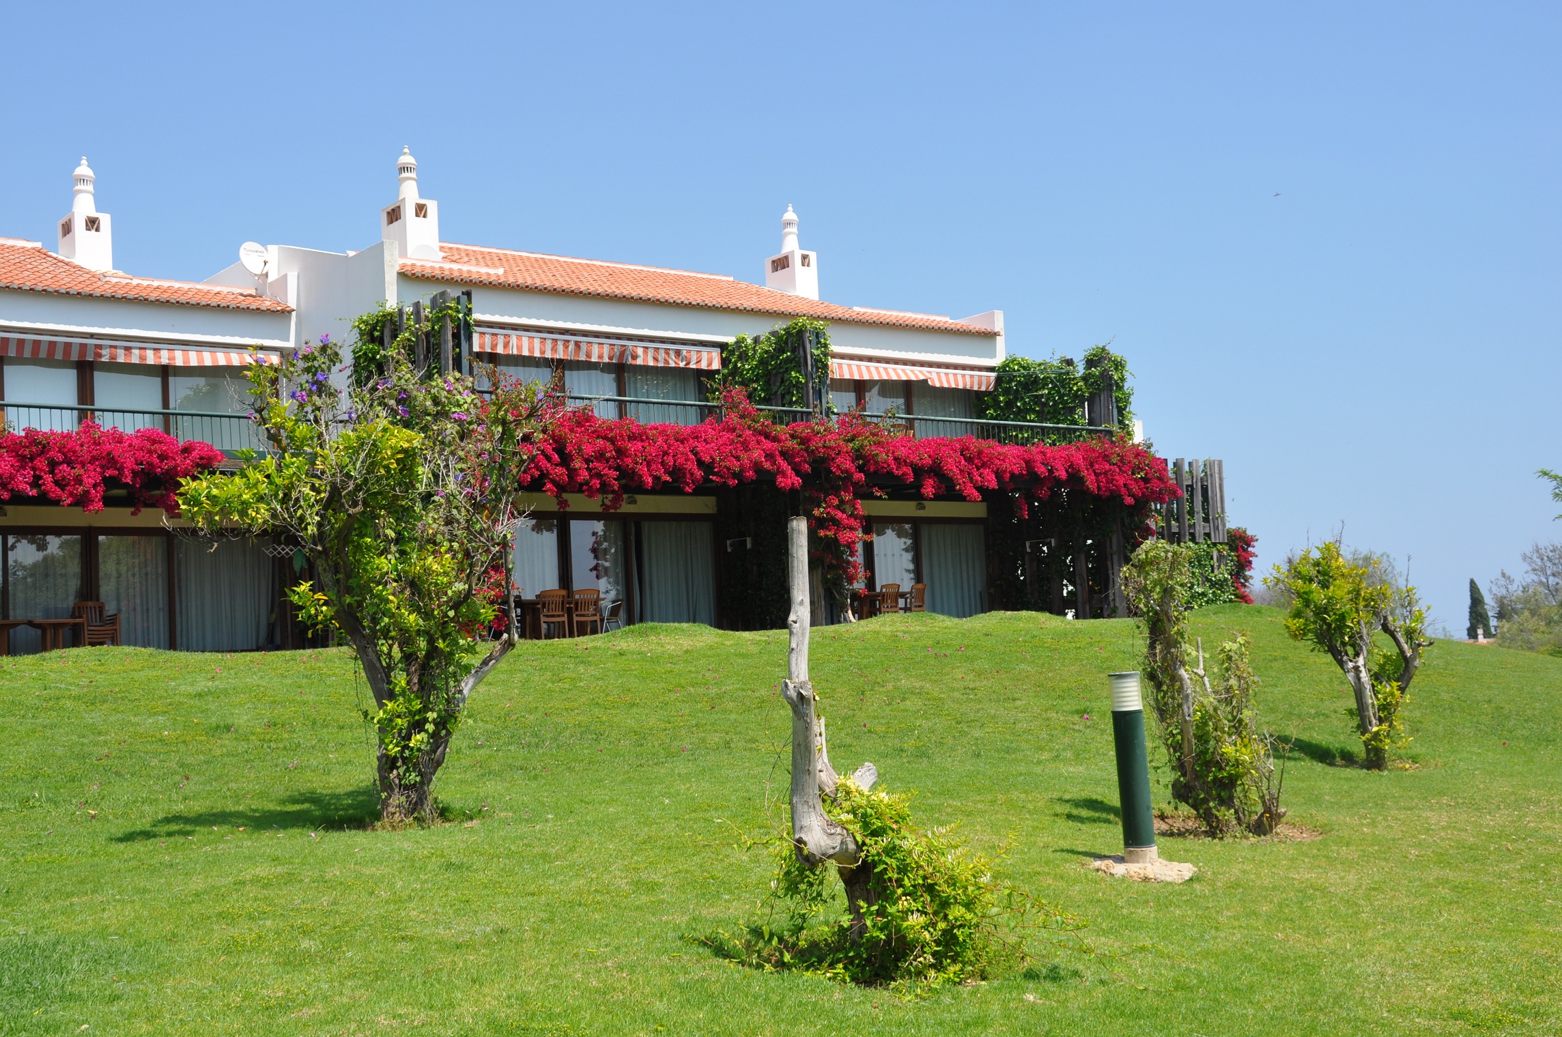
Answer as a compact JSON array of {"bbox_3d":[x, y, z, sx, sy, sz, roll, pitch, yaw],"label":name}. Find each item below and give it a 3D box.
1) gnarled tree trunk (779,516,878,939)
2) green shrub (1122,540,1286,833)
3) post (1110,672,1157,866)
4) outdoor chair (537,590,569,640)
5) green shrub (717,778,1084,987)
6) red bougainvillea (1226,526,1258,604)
[{"bbox_3d":[0.207,0.890,6.813,0.366,1.775,0.360,-3,-4,0],"label":"gnarled tree trunk"},{"bbox_3d":[2.398,0.916,9.675,0.778,1.639,0.700,-3,-4,0],"label":"green shrub"},{"bbox_3d":[1.788,1.260,8.591,0.158,0.964,0.158,-4,-4,0],"label":"post"},{"bbox_3d":[-3.704,1.576,26.511,0.540,0.900,0.580,0,-5,-38],"label":"outdoor chair"},{"bbox_3d":[0.458,1.383,6.780,1.340,0.766,1.000,-3,-4,0],"label":"green shrub"},{"bbox_3d":[9.761,1.107,36.000,0.750,1.800,0.800,0,-5,-38],"label":"red bougainvillea"}]

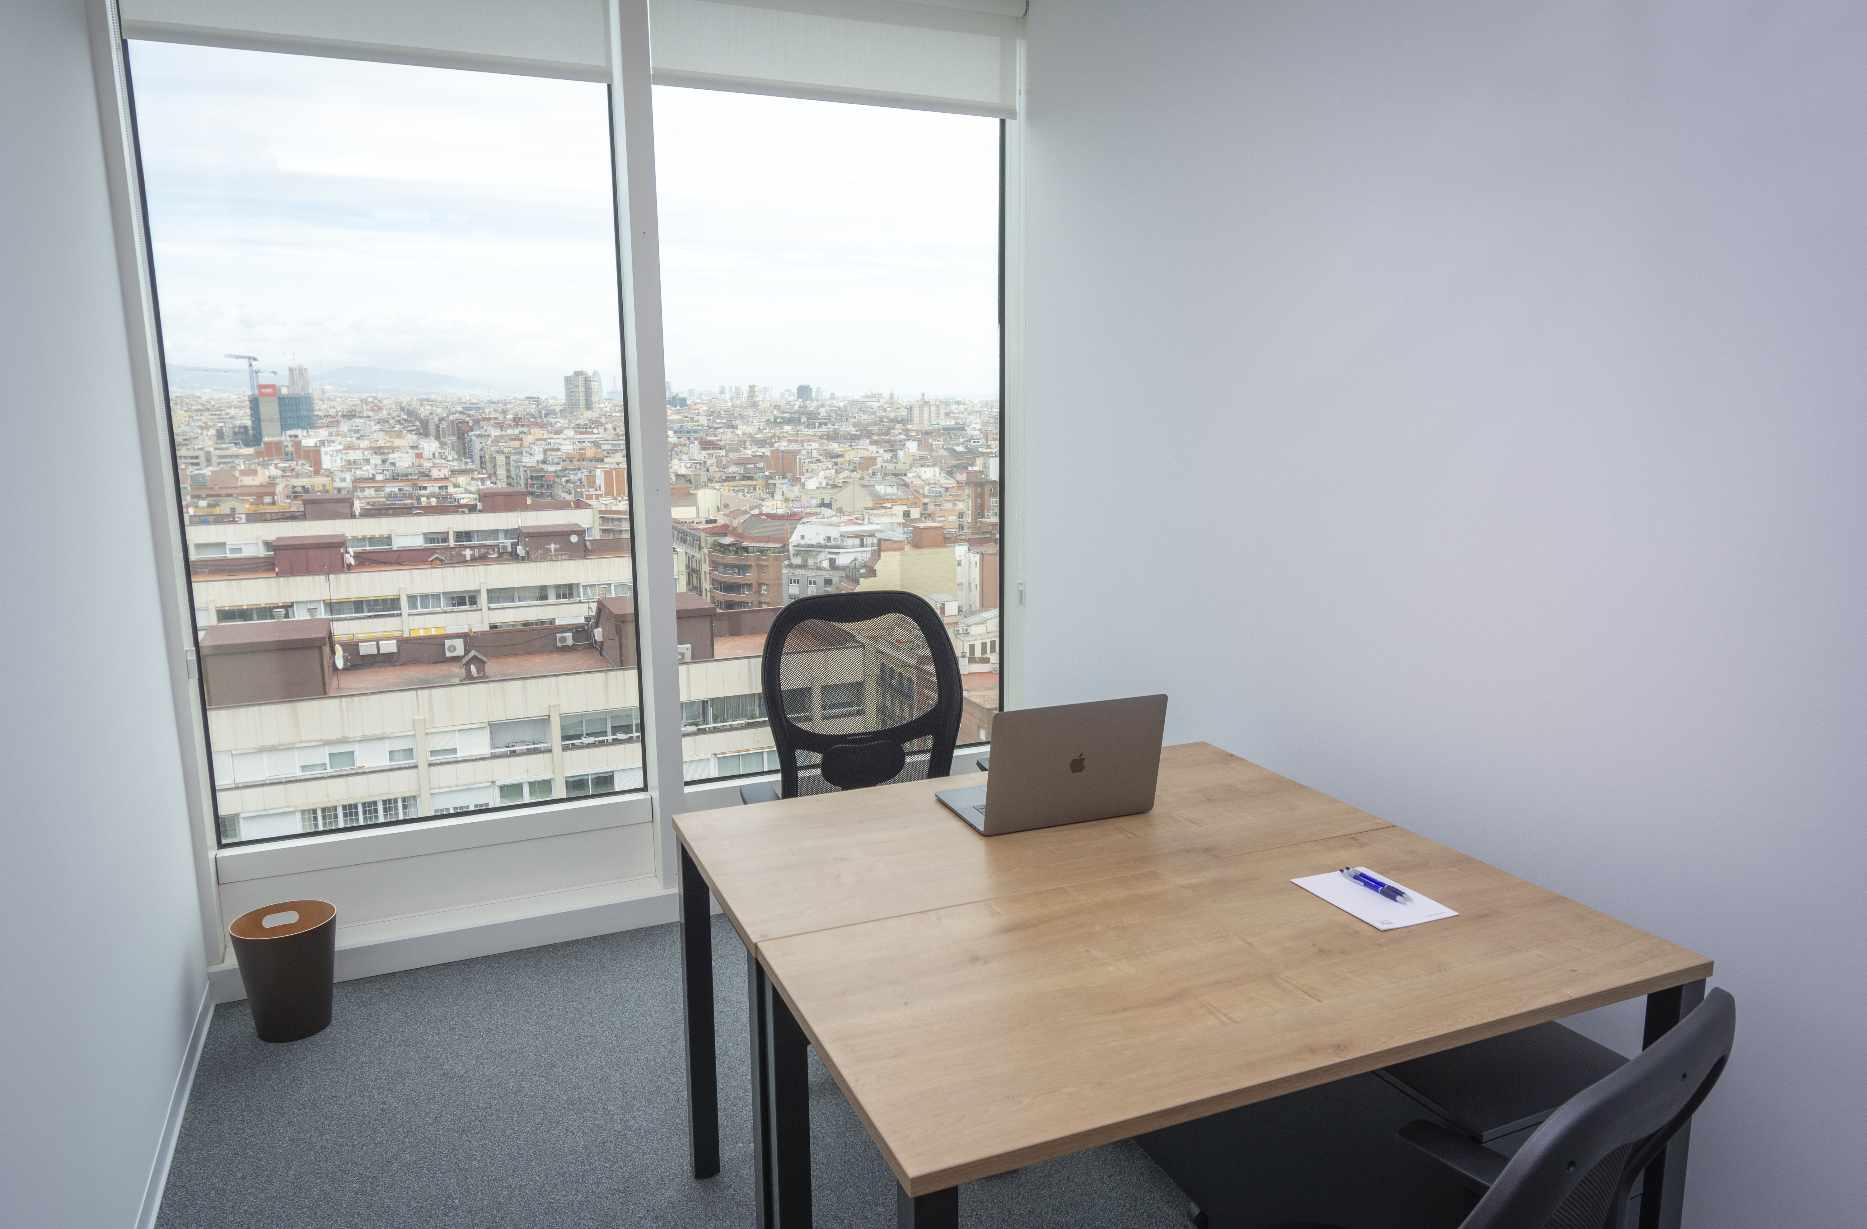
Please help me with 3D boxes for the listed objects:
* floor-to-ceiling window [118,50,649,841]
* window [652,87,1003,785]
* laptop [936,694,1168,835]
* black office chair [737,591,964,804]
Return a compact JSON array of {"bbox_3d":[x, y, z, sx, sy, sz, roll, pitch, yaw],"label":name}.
[{"bbox_3d":[-1.407,-0.460,3.114,1.149,2.157,0.091,-5,11,-24],"label":"floor-to-ceiling window"},{"bbox_3d":[-0.271,-0.551,3.628,1.149,2.157,0.091,-5,11,-24],"label":"window"},{"bbox_3d":[0.219,0.258,2.194,0.351,0.244,0.278,-4,10,-21],"label":"laptop"},{"bbox_3d":[-0.084,0.530,2.553,0.673,1.085,0.663,-4,10,-20],"label":"black office chair"}]

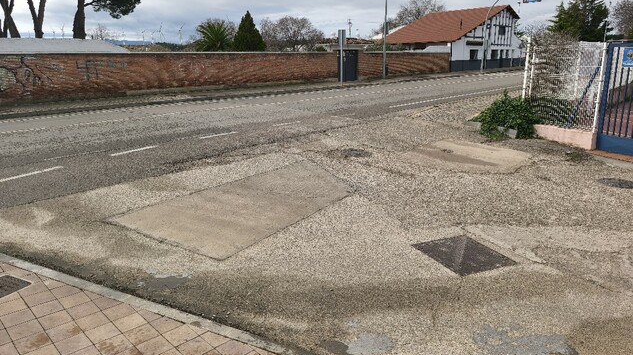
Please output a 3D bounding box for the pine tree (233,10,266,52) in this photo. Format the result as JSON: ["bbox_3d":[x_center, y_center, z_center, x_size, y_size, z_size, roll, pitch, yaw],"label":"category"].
[{"bbox_3d":[-4.995,-9.889,31.479,2.508,4.866,2.409,-3,16,-8],"label":"pine tree"}]

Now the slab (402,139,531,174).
[{"bbox_3d":[2.626,-0.349,7.298,2.011,0.050,2.168,15,22,42],"label":"slab"}]

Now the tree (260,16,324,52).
[{"bbox_3d":[-2.602,-14.489,45.769,6.936,5.671,6.598,-1,16,-3],"label":"tree"}]

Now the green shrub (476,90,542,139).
[{"bbox_3d":[4.222,-1.413,9.180,1.444,0.914,1.150,7,18,24],"label":"green shrub"}]

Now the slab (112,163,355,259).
[{"bbox_3d":[-0.590,0.272,5.253,1.665,0.050,3.174,12,20,37],"label":"slab"}]

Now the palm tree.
[{"bbox_3d":[-7.372,-9.298,30.605,2.819,4.256,2.747,-4,17,-12],"label":"palm tree"}]

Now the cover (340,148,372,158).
[{"bbox_3d":[0.709,-0.425,7.556,0.600,0.040,0.600,0,16,0],"label":"cover"}]

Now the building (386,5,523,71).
[{"bbox_3d":[16.570,-16.216,49.155,16.644,6.800,9.600,-15,22,-41],"label":"building"}]

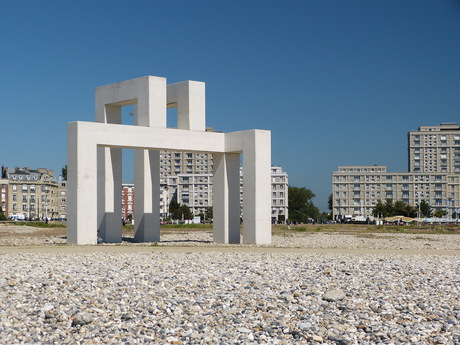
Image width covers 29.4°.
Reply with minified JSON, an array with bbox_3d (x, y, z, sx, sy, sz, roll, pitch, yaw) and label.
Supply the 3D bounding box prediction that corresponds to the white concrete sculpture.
[{"bbox_3d":[-5.169,-0.694,56.262,12.293,10.461,9.603,2,-4,-39],"label":"white concrete sculpture"}]

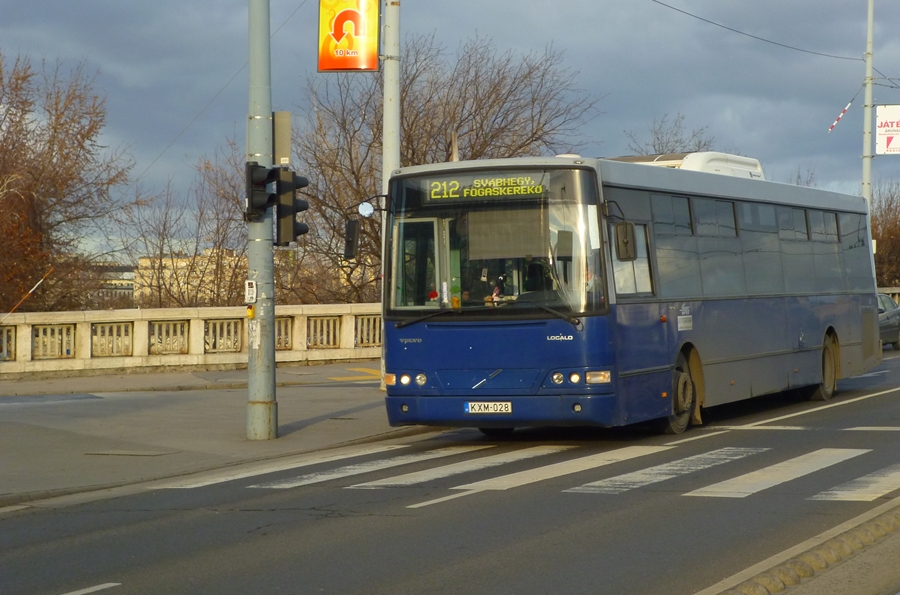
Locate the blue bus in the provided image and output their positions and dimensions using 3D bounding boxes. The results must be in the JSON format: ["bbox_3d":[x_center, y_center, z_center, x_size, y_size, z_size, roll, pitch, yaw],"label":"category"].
[{"bbox_3d":[2.880,-0.107,25.710,2.530,3.160,12.100,-2,0,25],"label":"blue bus"}]

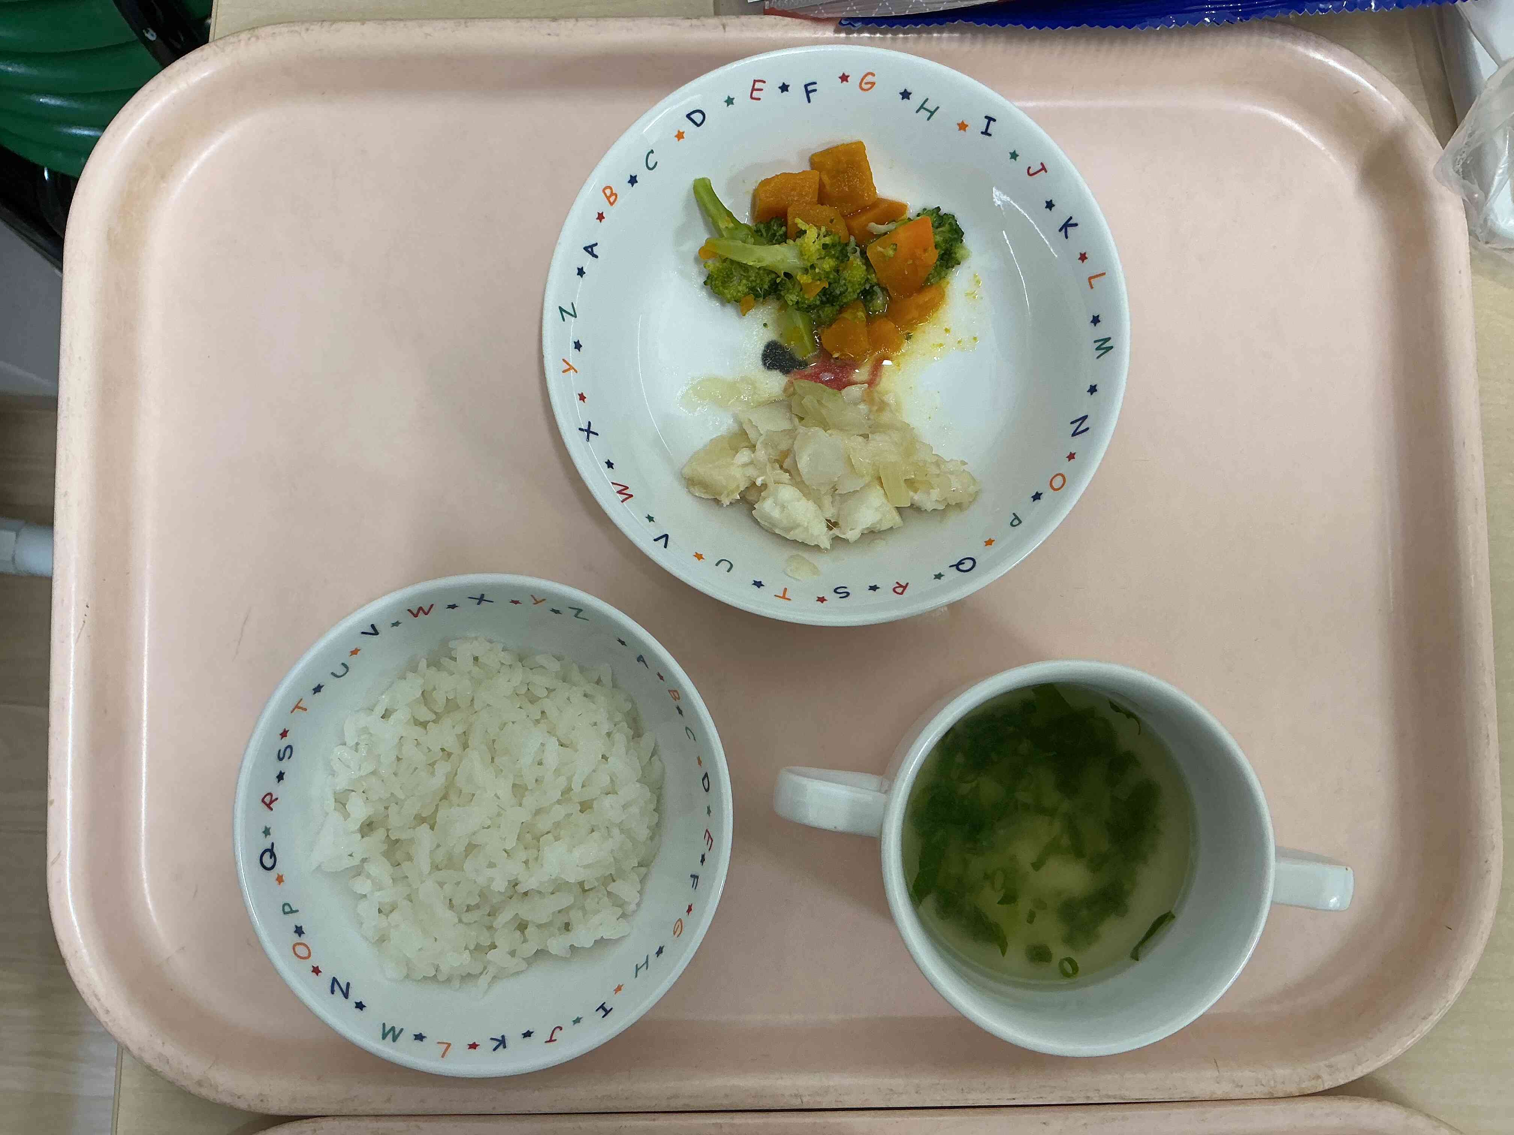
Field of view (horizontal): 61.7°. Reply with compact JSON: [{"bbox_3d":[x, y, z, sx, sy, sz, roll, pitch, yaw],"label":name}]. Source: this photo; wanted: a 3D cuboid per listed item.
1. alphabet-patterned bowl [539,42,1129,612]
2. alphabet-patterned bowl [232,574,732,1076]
[{"bbox_3d":[0.020,-0.057,0.336,0.145,0.044,0.145,0,86,-1],"label":"alphabet-patterned bowl"},{"bbox_3d":[-0.064,0.061,0.321,0.116,0.052,0.116,0,86,-1],"label":"alphabet-patterned bowl"}]

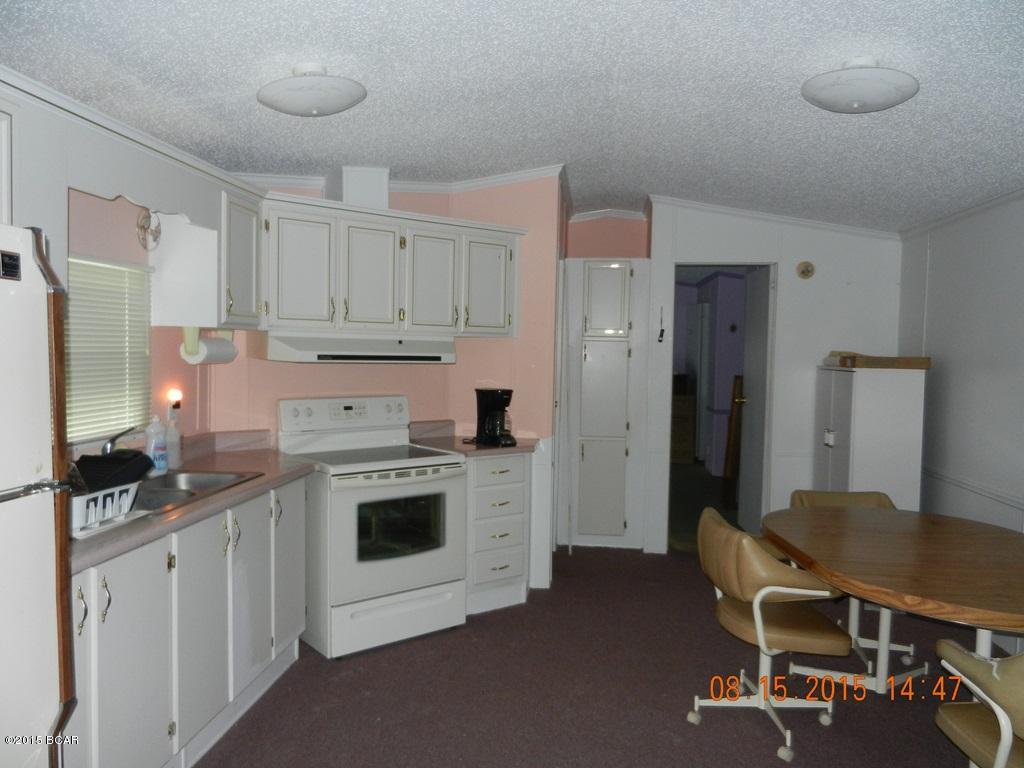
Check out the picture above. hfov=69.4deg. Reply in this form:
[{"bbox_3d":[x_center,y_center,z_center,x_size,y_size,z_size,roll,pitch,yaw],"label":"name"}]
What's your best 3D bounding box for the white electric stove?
[{"bbox_3d":[-0.728,0.680,3.911,0.760,1.190,0.680,-1,4,-37],"label":"white electric stove"}]

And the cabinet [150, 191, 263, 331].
[{"bbox_3d":[-1.351,-0.543,3.319,0.310,0.600,0.430,1,3,7],"label":"cabinet"}]

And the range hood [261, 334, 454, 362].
[{"bbox_3d":[-0.802,-0.189,3.953,1.030,0.155,0.460,-1,4,-37],"label":"range hood"}]

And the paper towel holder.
[{"bbox_3d":[-1.345,-0.171,3.316,0.125,0.158,0.300,1,3,7],"label":"paper towel holder"}]

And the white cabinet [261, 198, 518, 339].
[{"bbox_3d":[-0.677,-0.594,4.116,1.520,0.630,0.320,-1,4,-37],"label":"white cabinet"}]

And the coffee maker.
[{"bbox_3d":[-0.089,0.193,4.368,0.210,0.312,0.170,3,3,30],"label":"coffee maker"}]

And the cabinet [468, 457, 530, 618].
[{"bbox_3d":[-0.250,0.806,4.281,0.440,0.860,0.560,-1,4,-37],"label":"cabinet"}]

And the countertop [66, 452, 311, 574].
[{"bbox_3d":[-1.288,0.414,2.757,0.610,0.050,2.130,1,3,7],"label":"countertop"}]

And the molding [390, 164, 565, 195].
[{"bbox_3d":[-0.211,-1.217,4.386,1.031,0.220,0.281,1,3,-2],"label":"molding"}]

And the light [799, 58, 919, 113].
[{"bbox_3d":[1.196,-1.032,2.543,0.380,0.142,0.380,10,4,6],"label":"light"}]

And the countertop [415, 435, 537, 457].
[{"bbox_3d":[-0.165,0.366,4.380,0.700,0.040,0.600,-1,4,-37],"label":"countertop"}]

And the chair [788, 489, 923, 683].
[{"bbox_3d":[1.630,0.937,3.539,0.580,0.790,0.580,1,3,2],"label":"chair"}]

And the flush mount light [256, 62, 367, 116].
[{"bbox_3d":[-0.710,-1.043,2.627,0.380,0.142,0.380,-8,2,7],"label":"flush mount light"}]

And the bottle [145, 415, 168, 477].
[{"bbox_3d":[-1.517,0.259,3.163,0.060,0.254,0.090,2,3,25],"label":"bottle"}]

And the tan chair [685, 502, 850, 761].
[{"bbox_3d":[0.999,0.955,2.911,0.580,0.800,0.580,1,3,7],"label":"tan chair"}]

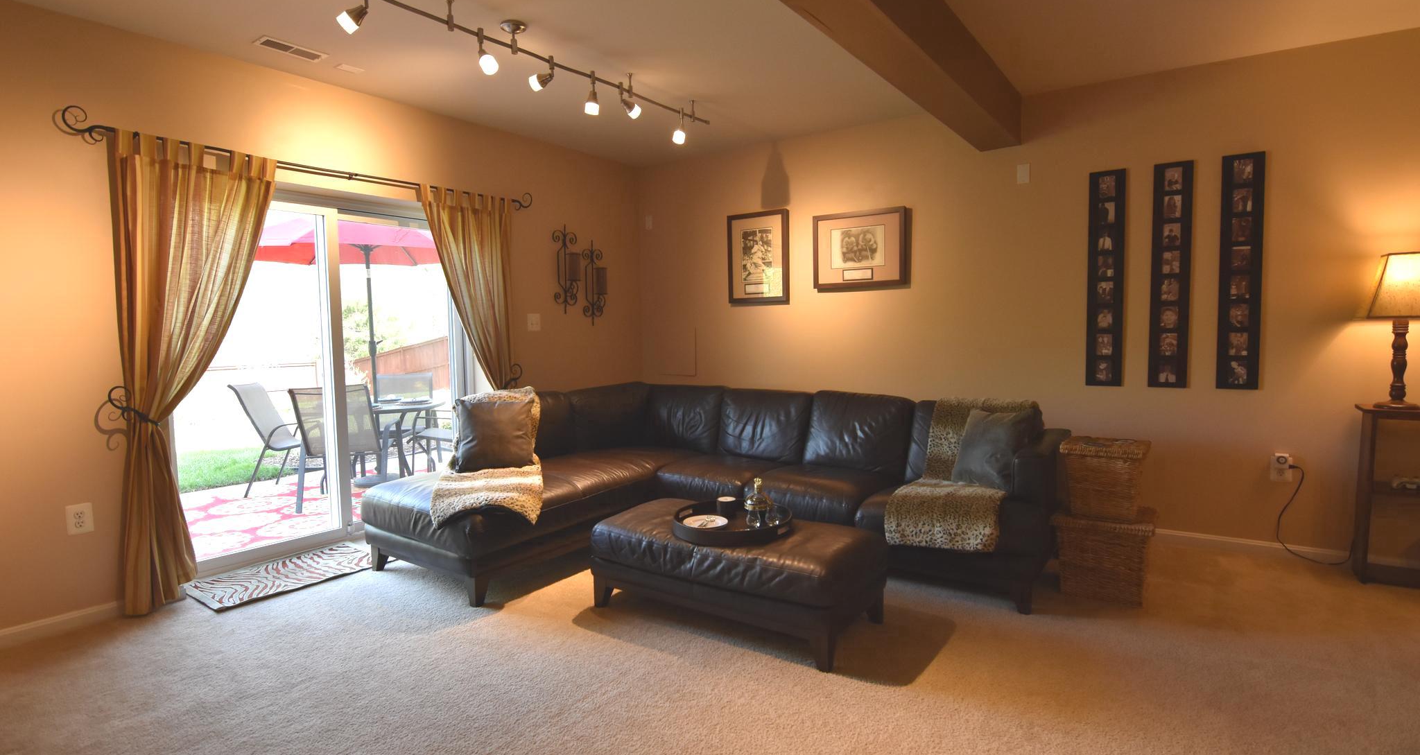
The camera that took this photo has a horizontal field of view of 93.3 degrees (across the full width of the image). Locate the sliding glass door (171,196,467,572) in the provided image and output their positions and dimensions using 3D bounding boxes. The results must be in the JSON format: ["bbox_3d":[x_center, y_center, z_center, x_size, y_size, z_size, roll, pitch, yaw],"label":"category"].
[{"bbox_3d":[-2.123,0.006,3.791,0.100,2.003,1.692,2,5,38],"label":"sliding glass door"}]

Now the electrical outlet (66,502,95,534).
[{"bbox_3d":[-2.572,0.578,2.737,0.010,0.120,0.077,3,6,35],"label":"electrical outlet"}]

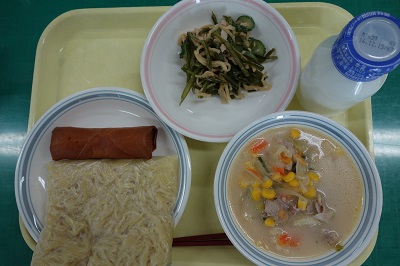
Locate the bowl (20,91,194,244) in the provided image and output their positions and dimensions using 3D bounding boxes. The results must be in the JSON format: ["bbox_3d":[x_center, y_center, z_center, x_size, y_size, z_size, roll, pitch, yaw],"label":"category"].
[{"bbox_3d":[-0.096,0.044,0.327,0.177,0.038,0.177,0,79,2],"label":"bowl"}]

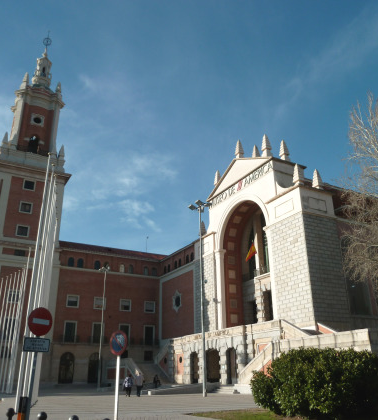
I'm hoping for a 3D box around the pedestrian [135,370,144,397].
[{"bbox_3d":[-3.782,13.422,31.129,0.520,1.740,0.350,-1,-22,0],"label":"pedestrian"}]

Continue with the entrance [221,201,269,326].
[{"bbox_3d":[8.059,7.196,51.550,3.200,16.478,11.204,11,-25,-26],"label":"entrance"}]

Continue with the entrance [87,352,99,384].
[{"bbox_3d":[-15.152,25.267,64.737,1.999,4.605,0.800,11,-25,-26],"label":"entrance"}]

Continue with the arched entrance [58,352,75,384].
[{"bbox_3d":[-18.972,24.587,62.799,2.257,4.607,0.800,11,-25,-26],"label":"arched entrance"}]

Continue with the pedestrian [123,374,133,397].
[{"bbox_3d":[-4.649,13.565,31.308,0.520,1.630,0.350,-1,-22,0],"label":"pedestrian"}]

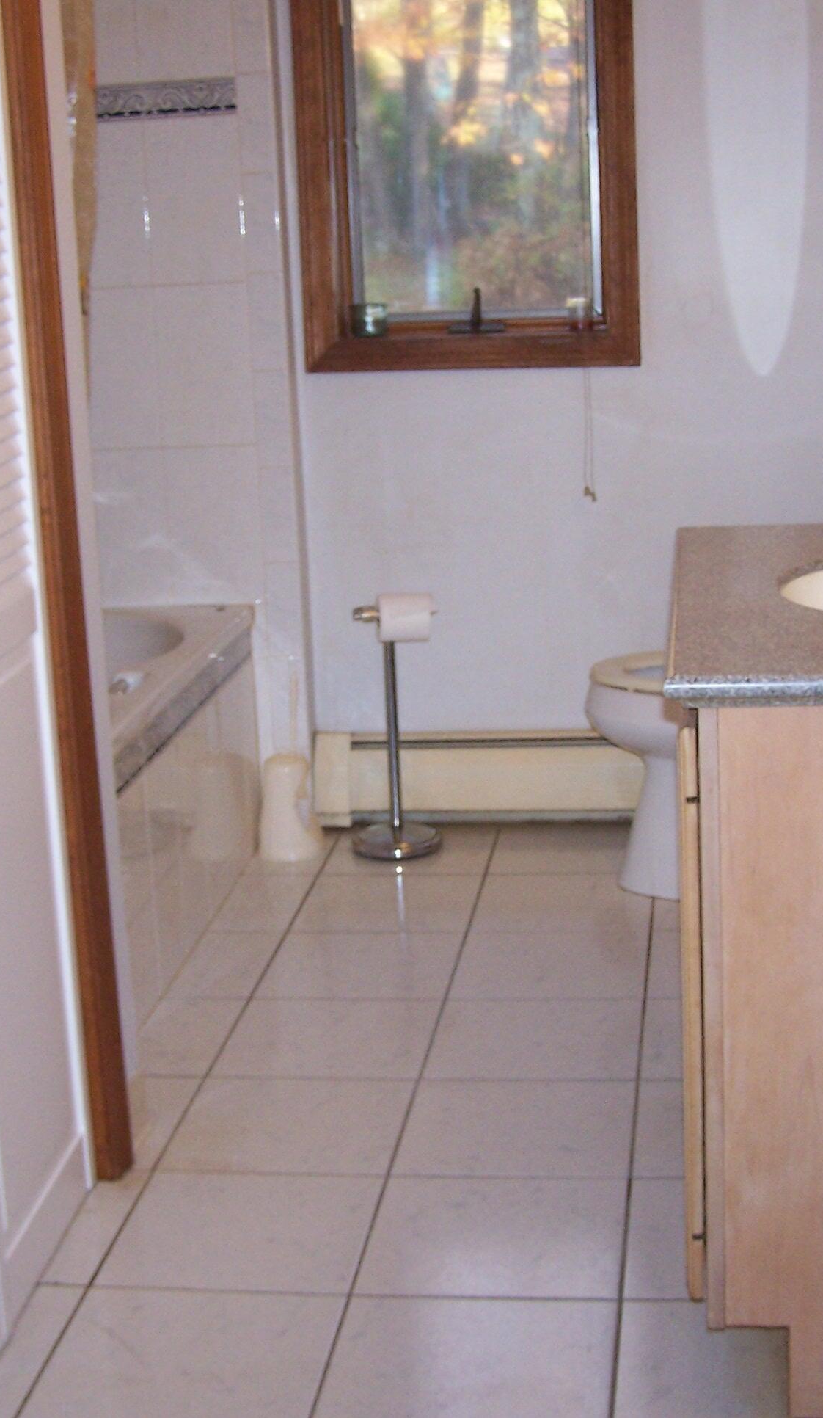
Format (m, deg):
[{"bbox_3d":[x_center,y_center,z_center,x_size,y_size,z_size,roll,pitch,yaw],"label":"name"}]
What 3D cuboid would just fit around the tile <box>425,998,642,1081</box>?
[{"bbox_3d":[0.192,0.509,3.187,0.316,0.010,0.316,-1,13,8],"label":"tile"}]

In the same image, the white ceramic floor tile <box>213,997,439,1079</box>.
[{"bbox_3d":[-0.124,0.513,3.231,0.316,0.010,0.316,-1,13,8],"label":"white ceramic floor tile"}]

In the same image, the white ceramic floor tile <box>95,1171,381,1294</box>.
[{"bbox_3d":[-0.216,0.682,2.686,0.327,0.010,0.327,-1,13,8],"label":"white ceramic floor tile"}]

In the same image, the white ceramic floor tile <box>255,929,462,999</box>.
[{"bbox_3d":[-0.084,0.453,3.640,0.327,0.010,0.327,-1,13,8],"label":"white ceramic floor tile"}]

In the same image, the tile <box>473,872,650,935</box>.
[{"bbox_3d":[0.277,0.362,3.802,0.316,0.010,0.316,-1,13,8],"label":"tile"}]

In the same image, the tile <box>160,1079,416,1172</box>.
[{"bbox_3d":[-0.166,0.587,2.924,0.316,0.010,0.316,-1,13,8],"label":"tile"}]

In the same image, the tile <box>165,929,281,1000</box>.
[{"bbox_3d":[-0.324,0.457,3.674,0.152,0.010,0.327,-1,13,8],"label":"tile"}]

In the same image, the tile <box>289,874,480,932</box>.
[{"bbox_3d":[-0.039,0.366,3.846,0.316,0.010,0.316,-1,13,8],"label":"tile"}]

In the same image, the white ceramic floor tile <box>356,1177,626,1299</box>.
[{"bbox_3d":[0.111,0.677,2.640,0.327,0.010,0.327,-1,13,8],"label":"white ceramic floor tile"}]

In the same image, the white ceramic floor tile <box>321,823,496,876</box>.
[{"bbox_3d":[0.003,0.293,4.154,0.316,0.010,0.316,-1,13,8],"label":"white ceramic floor tile"}]

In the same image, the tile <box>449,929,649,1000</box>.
[{"bbox_3d":[0.243,0.448,3.594,0.327,0.010,0.327,-1,13,8],"label":"tile"}]

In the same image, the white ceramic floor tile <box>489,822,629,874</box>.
[{"bbox_3d":[0.331,0.296,4.230,0.327,0.010,0.327,-1,13,8],"label":"white ceramic floor tile"}]

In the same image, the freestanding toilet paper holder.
[{"bbox_3d":[-0.033,0.035,4.154,0.185,0.495,0.180,-1,13,8],"label":"freestanding toilet paper holder"}]

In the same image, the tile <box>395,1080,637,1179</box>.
[{"bbox_3d":[0.155,0.601,2.958,0.327,0.010,0.327,-1,13,8],"label":"tile"}]

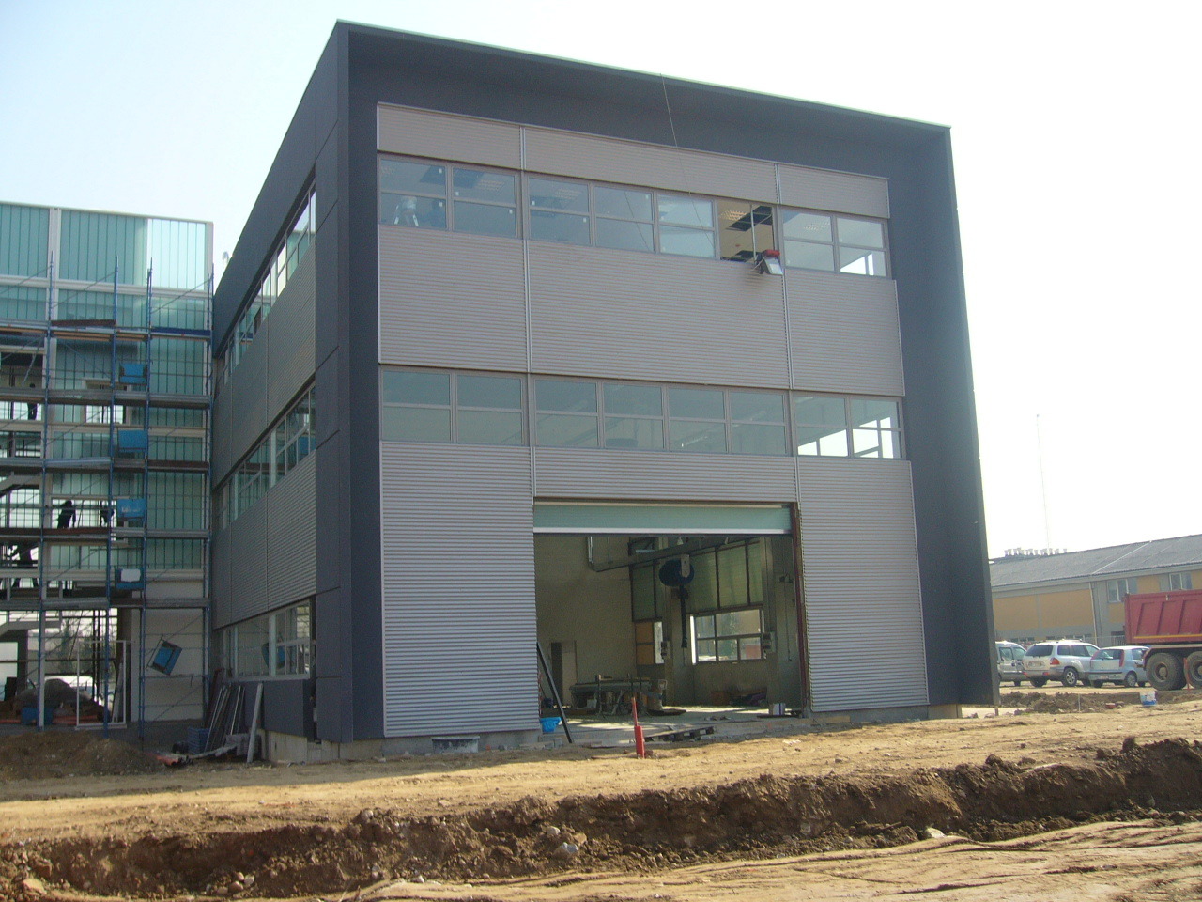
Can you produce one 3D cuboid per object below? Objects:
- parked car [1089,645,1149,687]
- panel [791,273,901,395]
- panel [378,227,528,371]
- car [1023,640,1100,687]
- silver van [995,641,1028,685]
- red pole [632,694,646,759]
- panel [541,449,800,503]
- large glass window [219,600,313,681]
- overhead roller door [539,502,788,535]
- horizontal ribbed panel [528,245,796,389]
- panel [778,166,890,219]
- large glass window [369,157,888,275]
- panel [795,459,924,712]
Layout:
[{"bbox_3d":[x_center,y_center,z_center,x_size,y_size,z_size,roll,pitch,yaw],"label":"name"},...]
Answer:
[{"bbox_3d":[19.980,8.020,45.379,3.820,1.480,1.660,3,-11,-30],"label":"parked car"},{"bbox_3d":[5.431,-2.614,27.206,3.033,2.739,0.100,2,-10,-24],"label":"panel"},{"bbox_3d":[-2.808,-2.905,23.398,2.899,2.720,0.100,2,-10,-24],"label":"panel"},{"bbox_3d":[18.500,8.245,47.301,4.500,1.720,1.830,3,-11,-28],"label":"car"},{"bbox_3d":[15.828,8.367,47.587,4.150,1.800,1.720,2,-10,-24],"label":"silver van"},{"bbox_3d":[0.620,4.612,20.300,0.140,1.060,0.140,-6,-9,0],"label":"red pole"},{"bbox_3d":[1.418,0.523,24.803,6.051,0.993,0.100,2,-10,-24],"label":"panel"},{"bbox_3d":[-8.337,4.800,29.569,0.100,1.500,13.500,2,-10,-24],"label":"large glass window"},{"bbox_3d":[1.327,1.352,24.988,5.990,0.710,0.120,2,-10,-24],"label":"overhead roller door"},{"bbox_3d":[1.302,-2.757,25.231,5.986,2.720,0.100,2,-10,-24],"label":"horizontal ribbed panel"},{"bbox_3d":[5.300,-5.893,27.751,3.033,0.975,0.100,2,-10,-24],"label":"panel"},{"bbox_3d":[1.198,-4.818,25.778,12.062,1.470,0.100,2,-10,-24],"label":"large glass window"},{"bbox_3d":[5.645,2.793,26.165,2.946,5.297,0.100,2,-10,-24],"label":"panel"}]

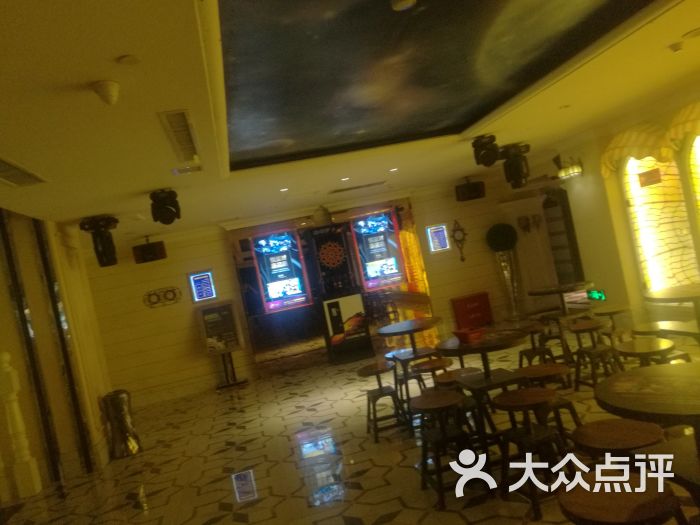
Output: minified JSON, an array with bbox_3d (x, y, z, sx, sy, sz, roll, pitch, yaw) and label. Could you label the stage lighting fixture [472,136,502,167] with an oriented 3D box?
[{"bbox_3d":[1.449,-1.163,5.813,0.280,0.350,0.330,-11,1,9],"label":"stage lighting fixture"}]

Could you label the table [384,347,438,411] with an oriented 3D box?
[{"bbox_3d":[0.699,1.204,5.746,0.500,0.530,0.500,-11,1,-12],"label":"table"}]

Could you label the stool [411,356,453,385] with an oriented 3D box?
[{"bbox_3d":[0.699,1.073,4.267,0.345,0.558,0.345,-12,1,-11],"label":"stool"}]

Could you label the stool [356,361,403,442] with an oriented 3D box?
[{"bbox_3d":[0.296,1.260,4.946,0.350,0.590,0.350,-11,1,-12],"label":"stool"}]

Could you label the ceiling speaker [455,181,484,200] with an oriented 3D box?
[{"bbox_3d":[1.859,-1.097,8.492,0.440,0.240,0.270,-11,1,3],"label":"ceiling speaker"}]

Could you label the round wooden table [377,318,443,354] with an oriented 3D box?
[{"bbox_3d":[0.637,0.967,5.083,0.620,0.759,0.620,-11,1,0],"label":"round wooden table"}]

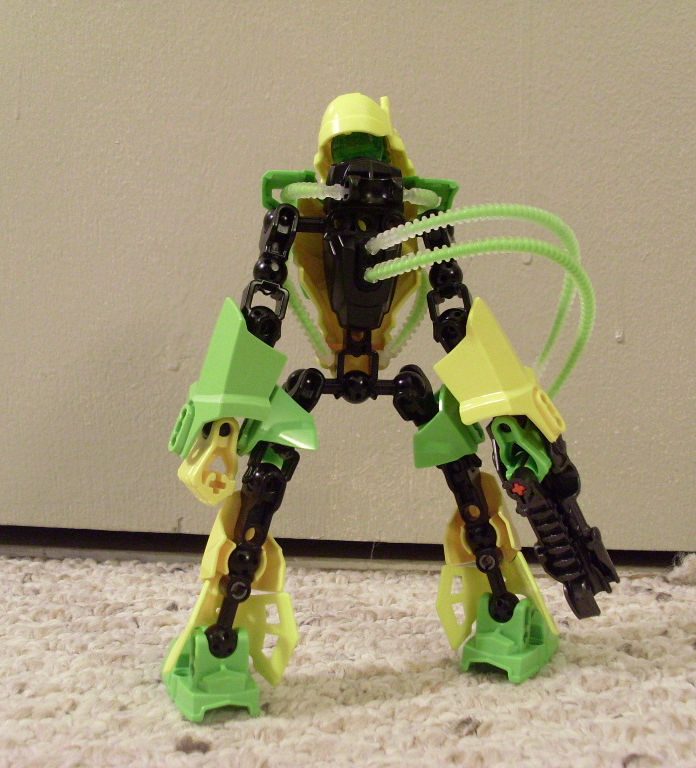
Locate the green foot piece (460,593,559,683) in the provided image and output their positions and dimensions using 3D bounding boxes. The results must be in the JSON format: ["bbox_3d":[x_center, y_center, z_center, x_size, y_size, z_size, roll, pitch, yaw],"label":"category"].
[{"bbox_3d":[0.056,0.082,0.387,0.024,0.024,0.039,6,9,26],"label":"green foot piece"}]

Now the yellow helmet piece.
[{"bbox_3d":[0.005,-0.075,0.345,0.028,0.030,0.031,4,8,15],"label":"yellow helmet piece"}]

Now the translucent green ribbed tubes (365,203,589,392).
[{"bbox_3d":[0.042,-0.025,0.372,0.074,0.067,0.085,0,6,0],"label":"translucent green ribbed tubes"}]

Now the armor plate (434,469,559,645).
[{"bbox_3d":[0.051,0.062,0.392,0.037,0.061,0.028,-6,3,27],"label":"armor plate"}]

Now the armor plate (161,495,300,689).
[{"bbox_3d":[-0.035,0.066,0.358,0.037,0.061,0.028,11,4,-23],"label":"armor plate"}]

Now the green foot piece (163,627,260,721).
[{"bbox_3d":[-0.042,0.085,0.354,0.024,0.024,0.039,-1,9,-21],"label":"green foot piece"}]

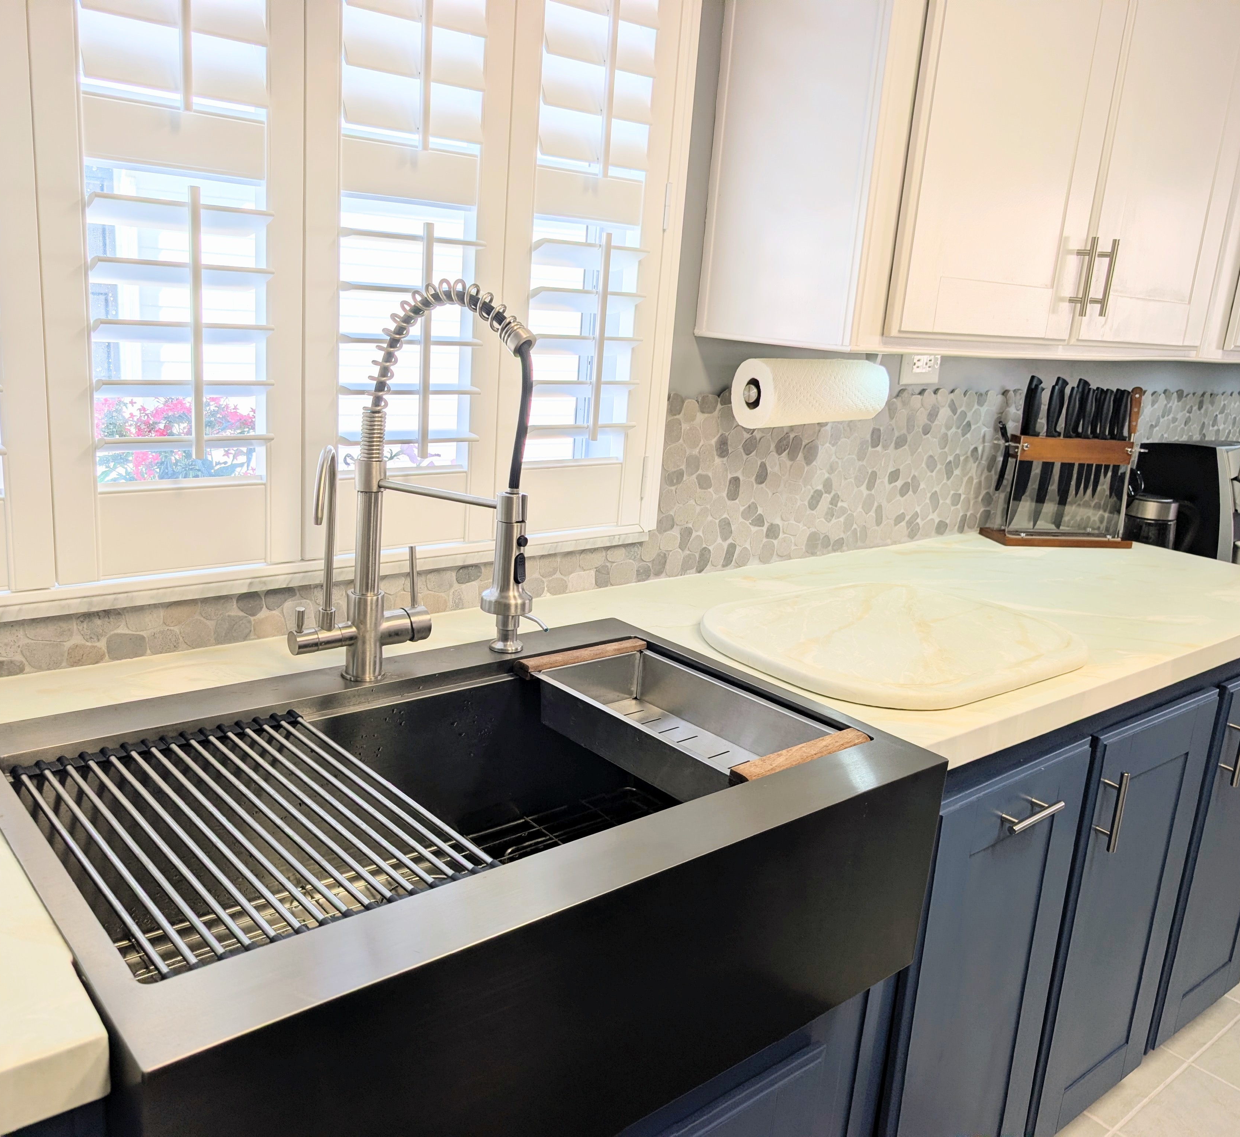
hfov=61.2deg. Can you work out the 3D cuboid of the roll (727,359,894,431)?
[{"bbox_3d":[0.323,-0.297,1.764,0.268,0.110,0.110,-8,19,-36],"label":"roll"}]

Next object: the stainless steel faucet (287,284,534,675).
[{"bbox_3d":[-0.213,-0.079,1.134,0.261,0.458,0.189,13,17,31],"label":"stainless steel faucet"}]

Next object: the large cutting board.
[{"bbox_3d":[0.391,0.095,1.516,0.530,0.025,0.425,-8,18,-39],"label":"large cutting board"}]

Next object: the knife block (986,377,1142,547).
[{"bbox_3d":[0.974,-0.231,2.281,0.307,0.353,0.120,1,15,-12],"label":"knife block"}]

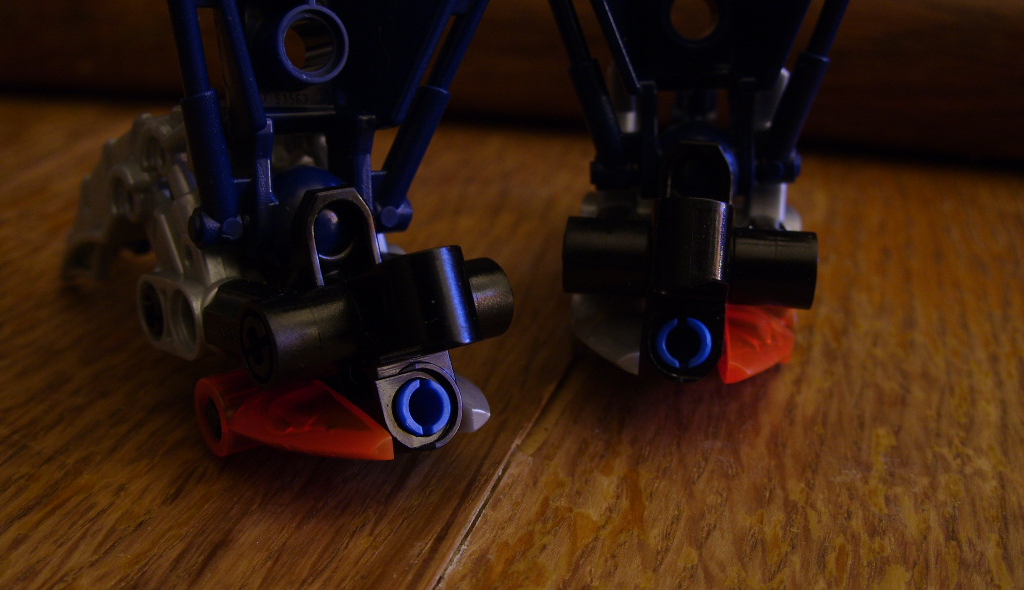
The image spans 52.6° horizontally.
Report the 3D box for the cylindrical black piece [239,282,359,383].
[{"bbox_3d":[-0.018,0.003,0.087,0.008,0.007,0.007,-12,24,-35],"label":"cylindrical black piece"}]

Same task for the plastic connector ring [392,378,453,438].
[{"bbox_3d":[-0.008,0.010,0.089,0.005,0.005,0.002,-12,-1,-35],"label":"plastic connector ring"}]

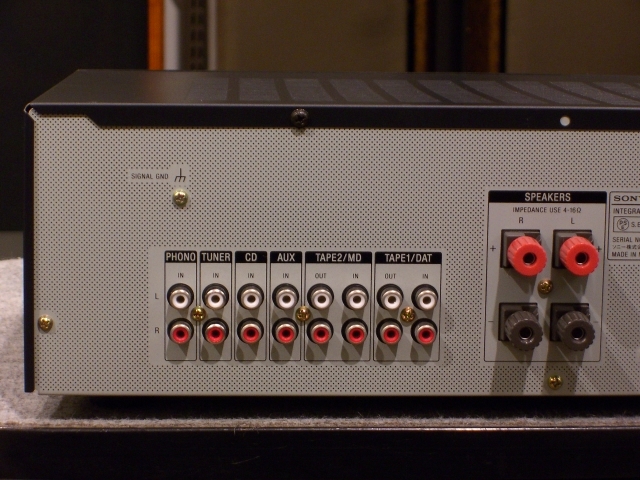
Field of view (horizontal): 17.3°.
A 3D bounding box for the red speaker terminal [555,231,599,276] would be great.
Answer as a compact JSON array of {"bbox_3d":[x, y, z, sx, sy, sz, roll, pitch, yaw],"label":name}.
[{"bbox_3d":[0.102,0.005,0.837,0.015,0.015,0.022,0,9,-3],"label":"red speaker terminal"}]

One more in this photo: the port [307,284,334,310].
[{"bbox_3d":[0.001,0.024,0.841,0.011,0.011,0.008,0,10,-3],"label":"port"}]

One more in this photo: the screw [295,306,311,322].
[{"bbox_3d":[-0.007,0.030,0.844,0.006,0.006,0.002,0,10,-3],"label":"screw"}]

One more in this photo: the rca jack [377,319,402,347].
[{"bbox_3d":[0.028,0.038,0.844,0.011,0.011,0.008,0,10,-3],"label":"rca jack"}]

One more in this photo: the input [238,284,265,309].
[{"bbox_3d":[-0.027,0.024,0.839,0.011,0.011,0.008,0,10,-3],"label":"input"}]

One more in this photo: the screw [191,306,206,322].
[{"bbox_3d":[-0.049,0.030,0.845,0.006,0.006,0.003,0,10,-2],"label":"screw"}]

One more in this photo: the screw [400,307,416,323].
[{"bbox_3d":[0.036,0.030,0.847,0.006,0.006,0.002,0,9,-3],"label":"screw"}]

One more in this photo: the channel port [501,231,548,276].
[{"bbox_3d":[0.081,0.006,0.834,0.016,0.016,0.022,0,10,-3],"label":"channel port"}]

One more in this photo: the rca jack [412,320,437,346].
[{"bbox_3d":[0.042,0.038,0.845,0.011,0.011,0.008,0,10,-3],"label":"rca jack"}]

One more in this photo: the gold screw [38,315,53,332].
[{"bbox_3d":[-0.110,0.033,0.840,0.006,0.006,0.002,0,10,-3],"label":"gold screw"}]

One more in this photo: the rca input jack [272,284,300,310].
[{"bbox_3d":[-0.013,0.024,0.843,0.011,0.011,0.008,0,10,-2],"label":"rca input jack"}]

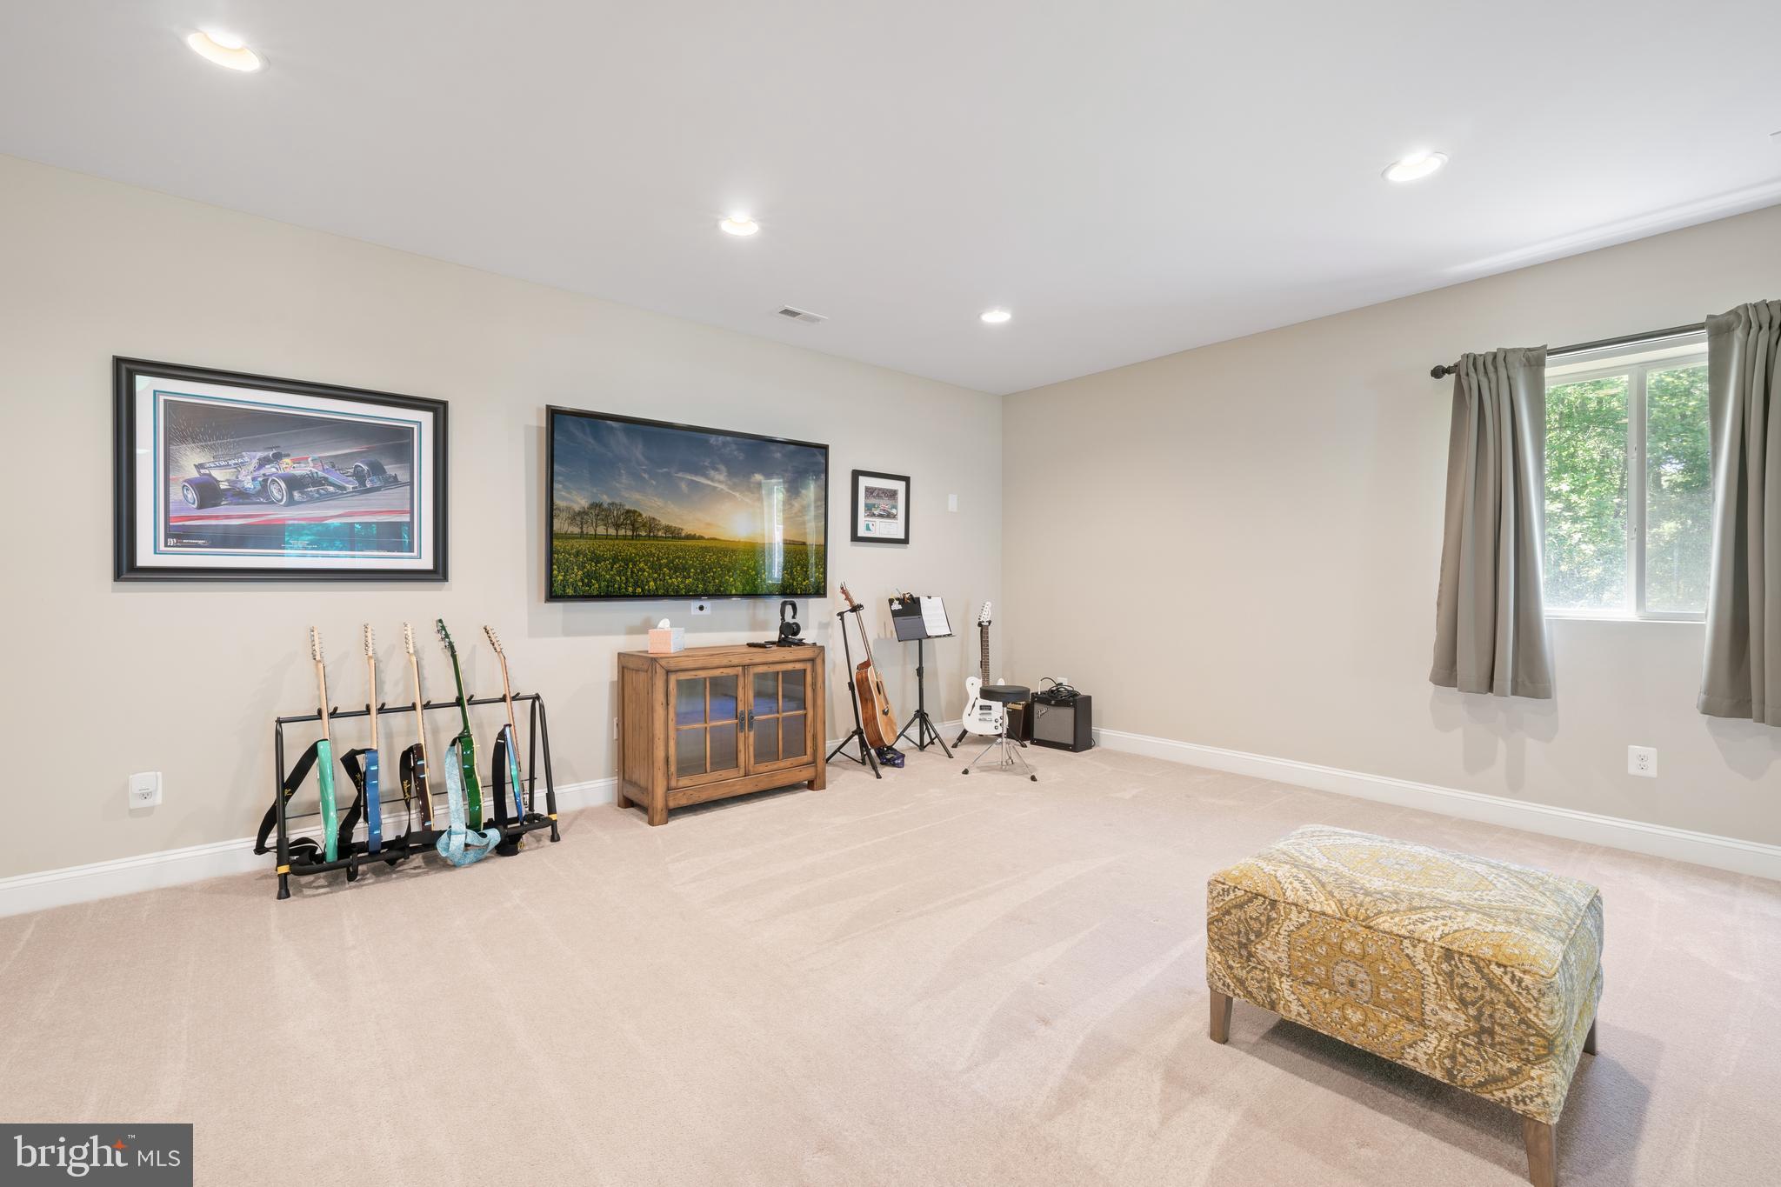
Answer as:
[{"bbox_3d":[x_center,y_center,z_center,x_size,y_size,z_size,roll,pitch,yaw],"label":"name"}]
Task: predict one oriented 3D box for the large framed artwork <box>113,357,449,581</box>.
[{"bbox_3d":[-2.521,-0.479,3.171,1.100,0.853,0.035,-1,1,-40],"label":"large framed artwork"}]

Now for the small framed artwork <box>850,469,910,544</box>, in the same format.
[{"bbox_3d":[-0.068,-0.591,5.202,0.520,0.487,0.028,-1,1,-39],"label":"small framed artwork"}]

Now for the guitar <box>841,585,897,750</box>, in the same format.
[{"bbox_3d":[-0.178,0.475,4.750,0.118,1.040,0.390,-15,-4,16],"label":"guitar"}]

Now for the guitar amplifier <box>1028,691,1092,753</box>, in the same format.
[{"bbox_3d":[1.253,0.930,5.425,0.385,0.378,0.212,1,1,43],"label":"guitar amplifier"}]

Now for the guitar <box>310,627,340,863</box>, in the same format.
[{"bbox_3d":[-2.334,0.618,3.056,0.070,0.975,0.320,-5,-8,-34],"label":"guitar"}]

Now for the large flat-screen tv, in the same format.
[{"bbox_3d":[-1.080,-0.459,4.300,1.687,0.979,0.060,-1,3,-39],"label":"large flat-screen tv"}]

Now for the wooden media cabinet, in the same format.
[{"bbox_3d":[-0.916,0.729,4.151,1.040,0.828,0.440,-1,1,-40],"label":"wooden media cabinet"}]

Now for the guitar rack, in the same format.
[{"bbox_3d":[-2.059,0.822,3.284,1.020,0.670,0.434,-1,1,-39],"label":"guitar rack"}]

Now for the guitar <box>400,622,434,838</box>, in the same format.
[{"bbox_3d":[-2.077,0.606,3.267,0.070,0.960,0.320,-7,-7,-28],"label":"guitar"}]

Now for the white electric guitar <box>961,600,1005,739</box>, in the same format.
[{"bbox_3d":[0.707,0.559,5.520,0.325,0.985,0.070,2,-12,2],"label":"white electric guitar"}]

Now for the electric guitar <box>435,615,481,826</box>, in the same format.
[{"bbox_3d":[-1.973,0.592,3.382,0.080,0.985,0.330,-7,-5,-41],"label":"electric guitar"}]

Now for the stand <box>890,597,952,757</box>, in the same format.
[{"bbox_3d":[0.257,0.573,5.247,0.520,1.100,0.400,-1,1,-40],"label":"stand"}]

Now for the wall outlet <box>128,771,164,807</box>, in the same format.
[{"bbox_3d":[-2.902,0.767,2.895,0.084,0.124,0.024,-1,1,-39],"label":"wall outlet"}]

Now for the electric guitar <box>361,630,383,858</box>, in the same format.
[{"bbox_3d":[-2.227,0.606,3.173,0.065,0.975,0.325,-1,-8,-40],"label":"electric guitar"}]

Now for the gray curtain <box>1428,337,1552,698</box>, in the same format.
[{"bbox_3d":[2.934,-0.340,3.627,0.120,1.625,0.460,-1,1,-40],"label":"gray curtain"}]

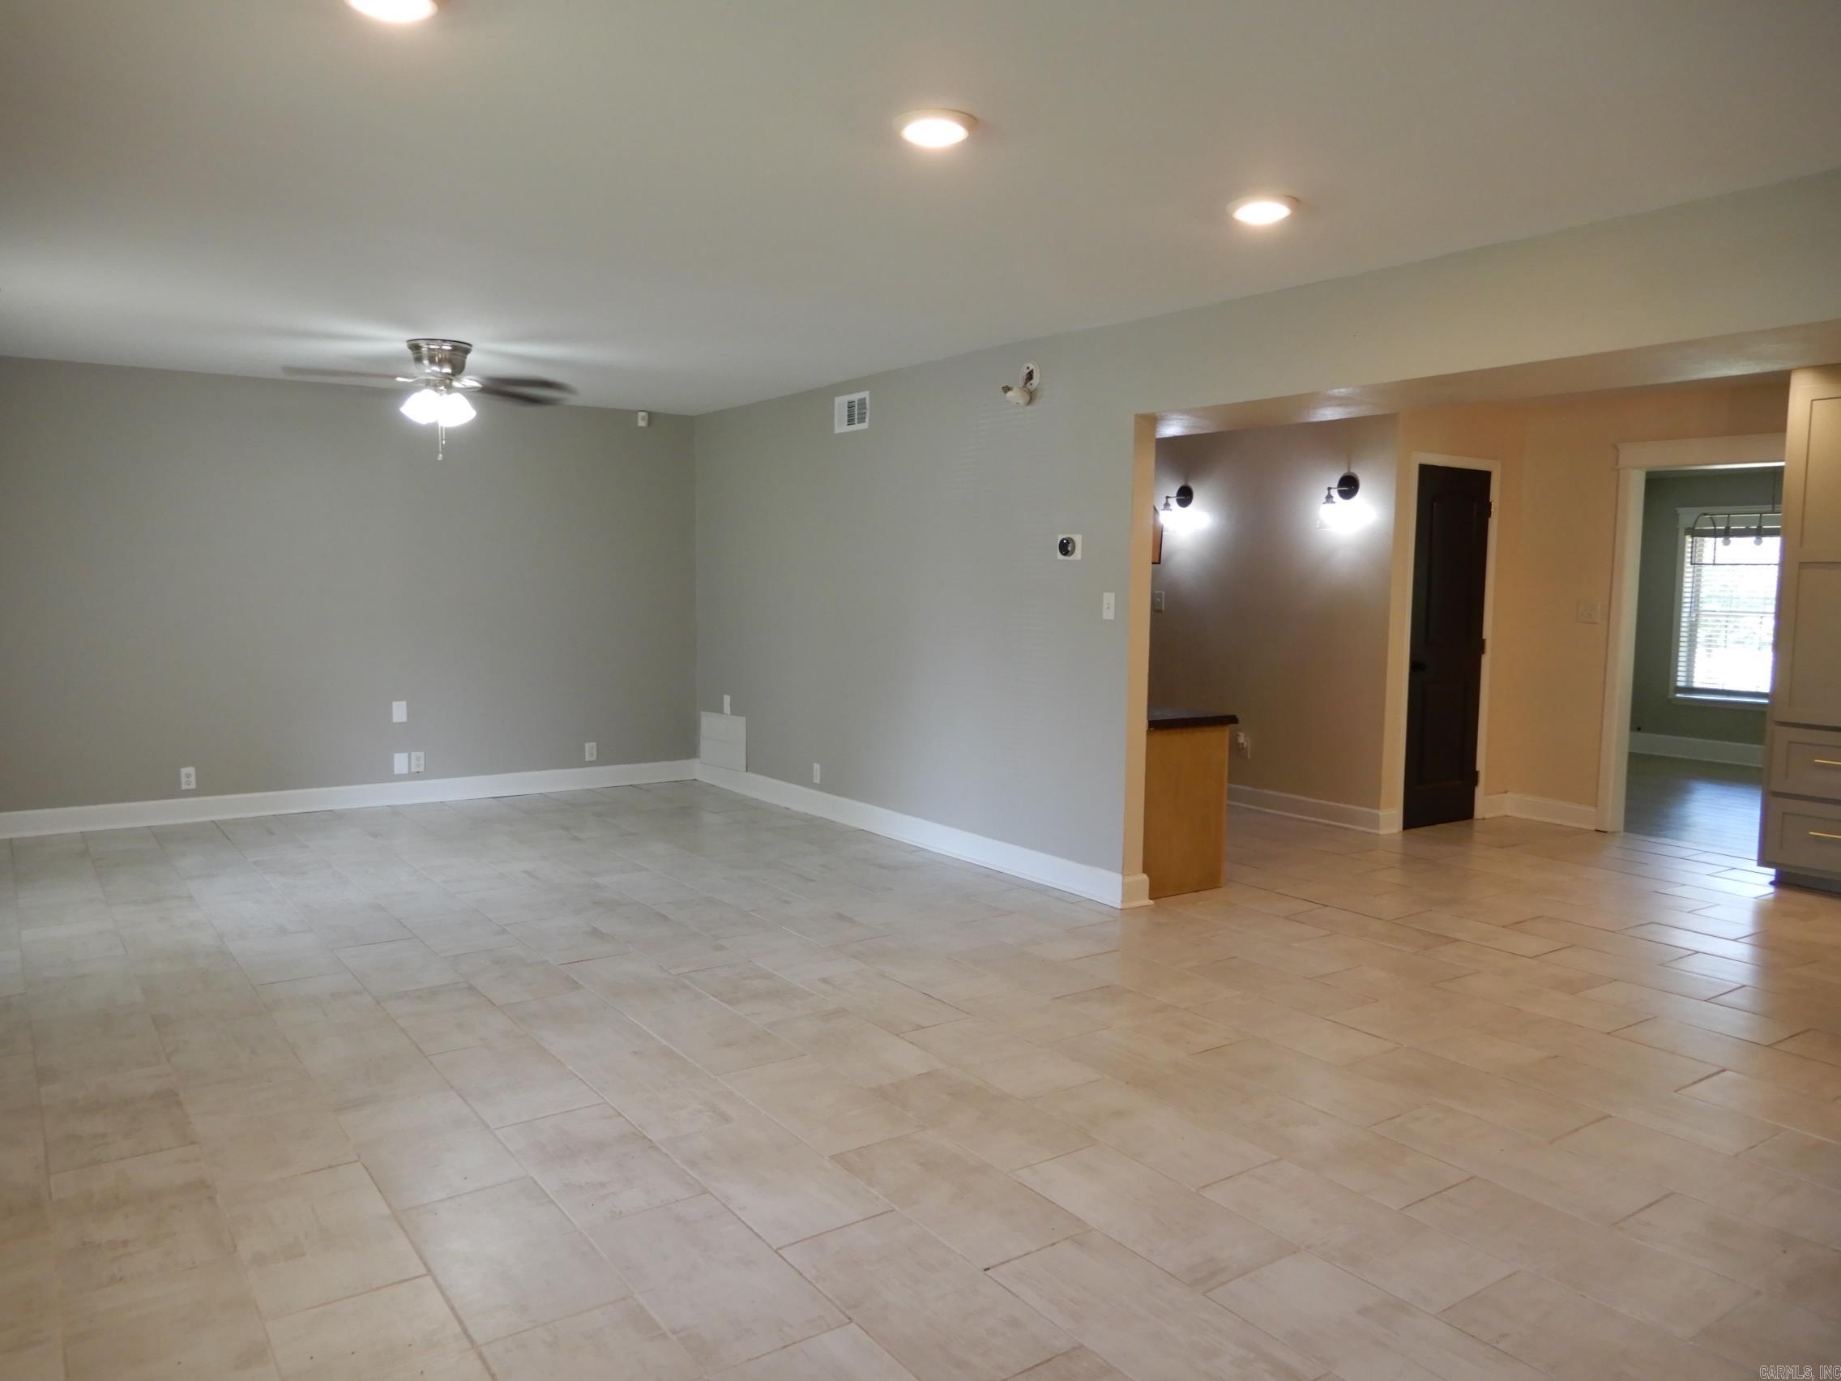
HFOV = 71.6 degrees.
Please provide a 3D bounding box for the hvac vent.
[{"bbox_3d":[-0.382,-1.513,6.958,0.020,0.200,0.347,-3,6,-36],"label":"hvac vent"}]

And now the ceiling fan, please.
[{"bbox_3d":[-2.235,-1.414,5.940,1.320,0.390,1.320,-3,6,-36],"label":"ceiling fan"}]

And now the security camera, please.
[{"bbox_3d":[0.436,-1.371,5.700,0.160,0.200,0.140,-3,6,-36],"label":"security camera"}]

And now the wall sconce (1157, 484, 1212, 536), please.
[{"bbox_3d":[1.621,-1.170,8.208,0.270,0.315,0.150,-3,6,-36],"label":"wall sconce"}]

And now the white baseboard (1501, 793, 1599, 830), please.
[{"bbox_3d":[3.727,0.712,7.527,0.020,0.140,0.525,-3,6,-36],"label":"white baseboard"}]

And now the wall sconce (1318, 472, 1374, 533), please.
[{"bbox_3d":[2.314,-1.063,7.129,0.285,0.320,0.150,-3,6,-36],"label":"wall sconce"}]

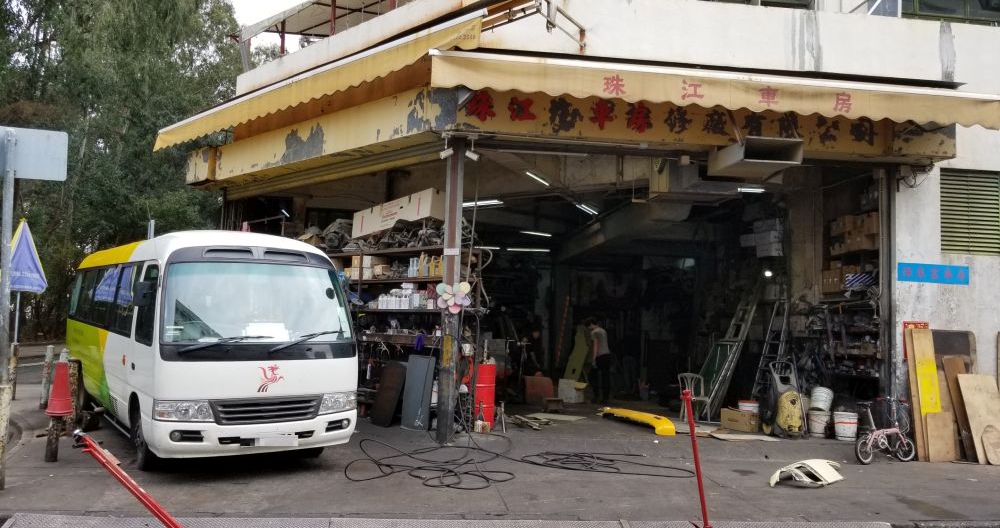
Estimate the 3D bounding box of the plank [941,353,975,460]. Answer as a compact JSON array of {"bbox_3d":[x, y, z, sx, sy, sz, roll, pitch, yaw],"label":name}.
[{"bbox_3d":[6.009,1.856,9.697,0.307,1.347,0.030,2,-21,-8],"label":"plank"}]

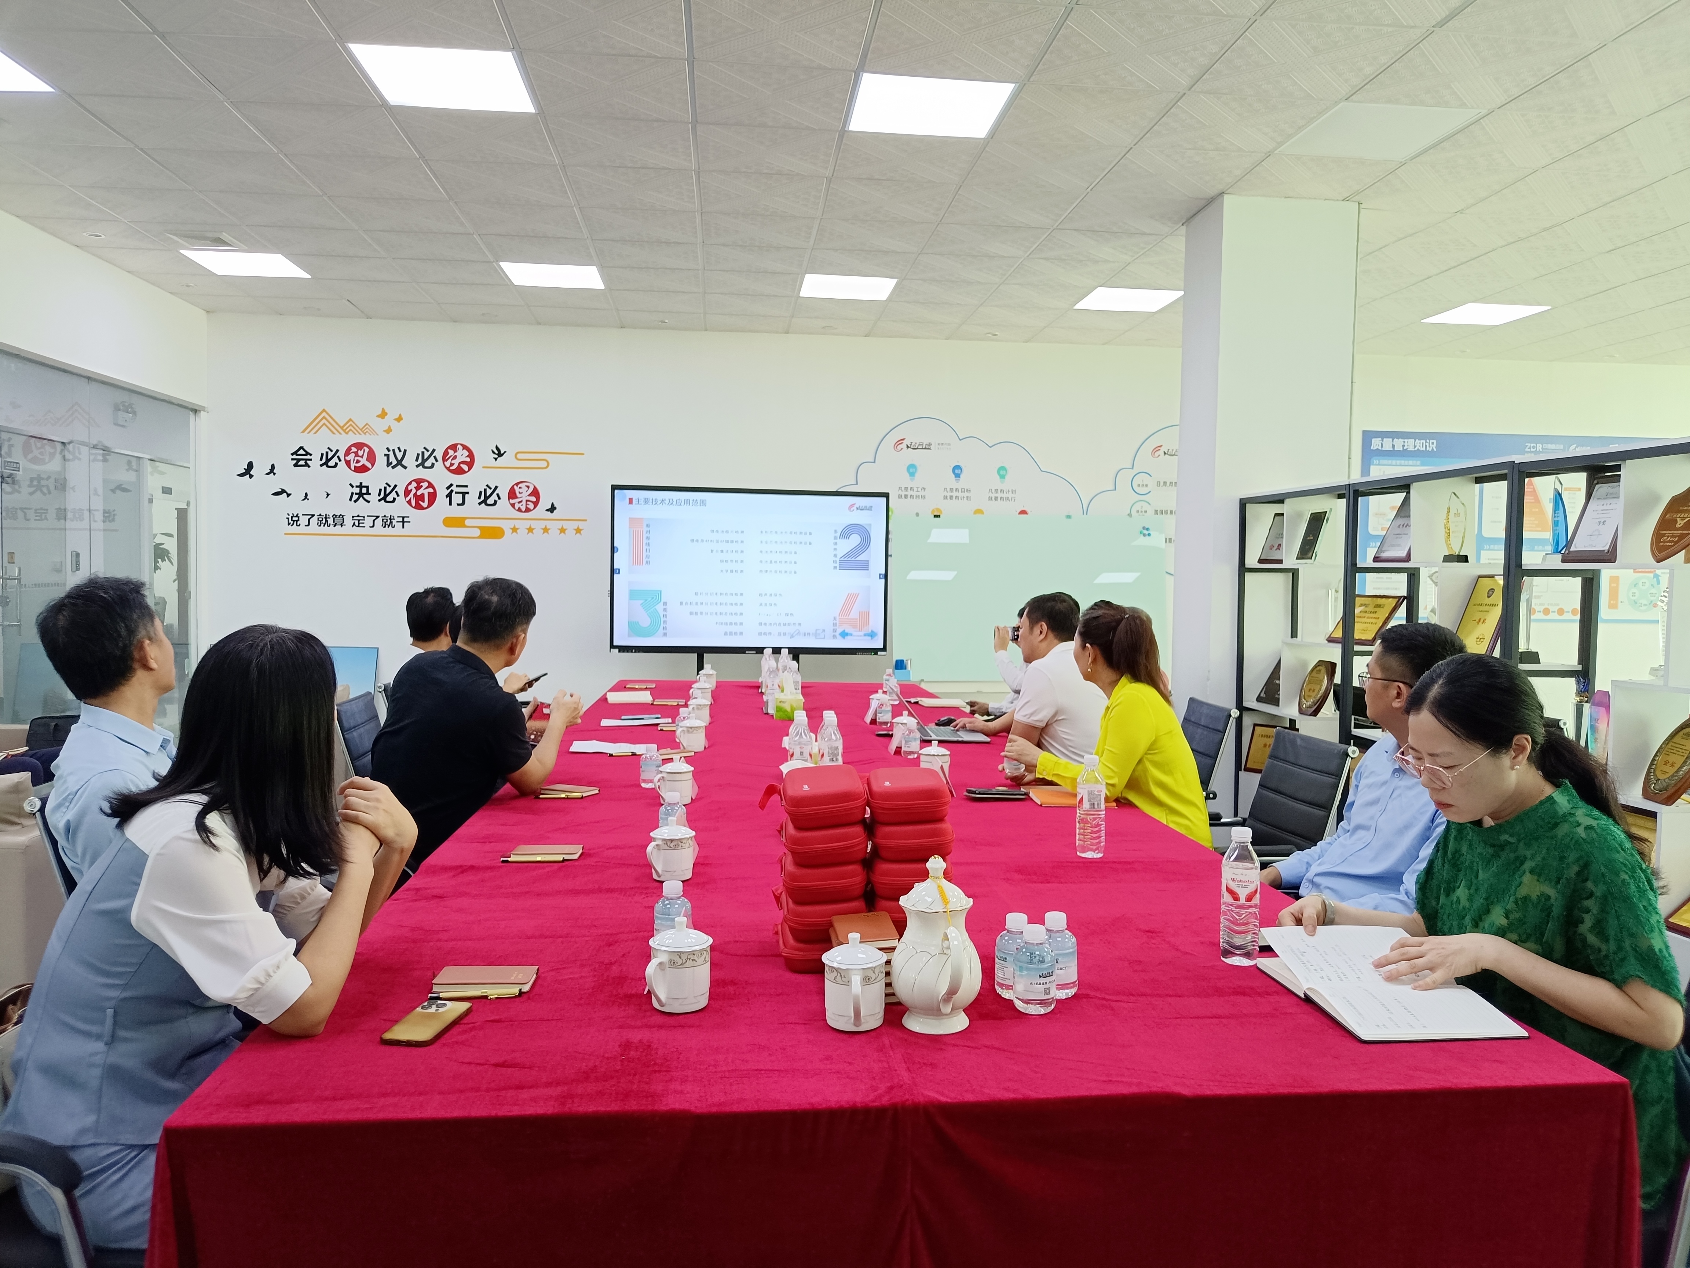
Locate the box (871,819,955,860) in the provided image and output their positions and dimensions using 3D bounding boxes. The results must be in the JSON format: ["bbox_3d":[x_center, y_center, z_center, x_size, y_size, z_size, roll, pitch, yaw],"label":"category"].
[{"bbox_3d":[0.107,0.331,2.119,0.115,0.059,0.180,1,2,-9],"label":"box"}]

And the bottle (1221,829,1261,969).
[{"bbox_3d":[0.662,0.435,2.121,0.061,0.222,0.061,1,2,0],"label":"bottle"}]

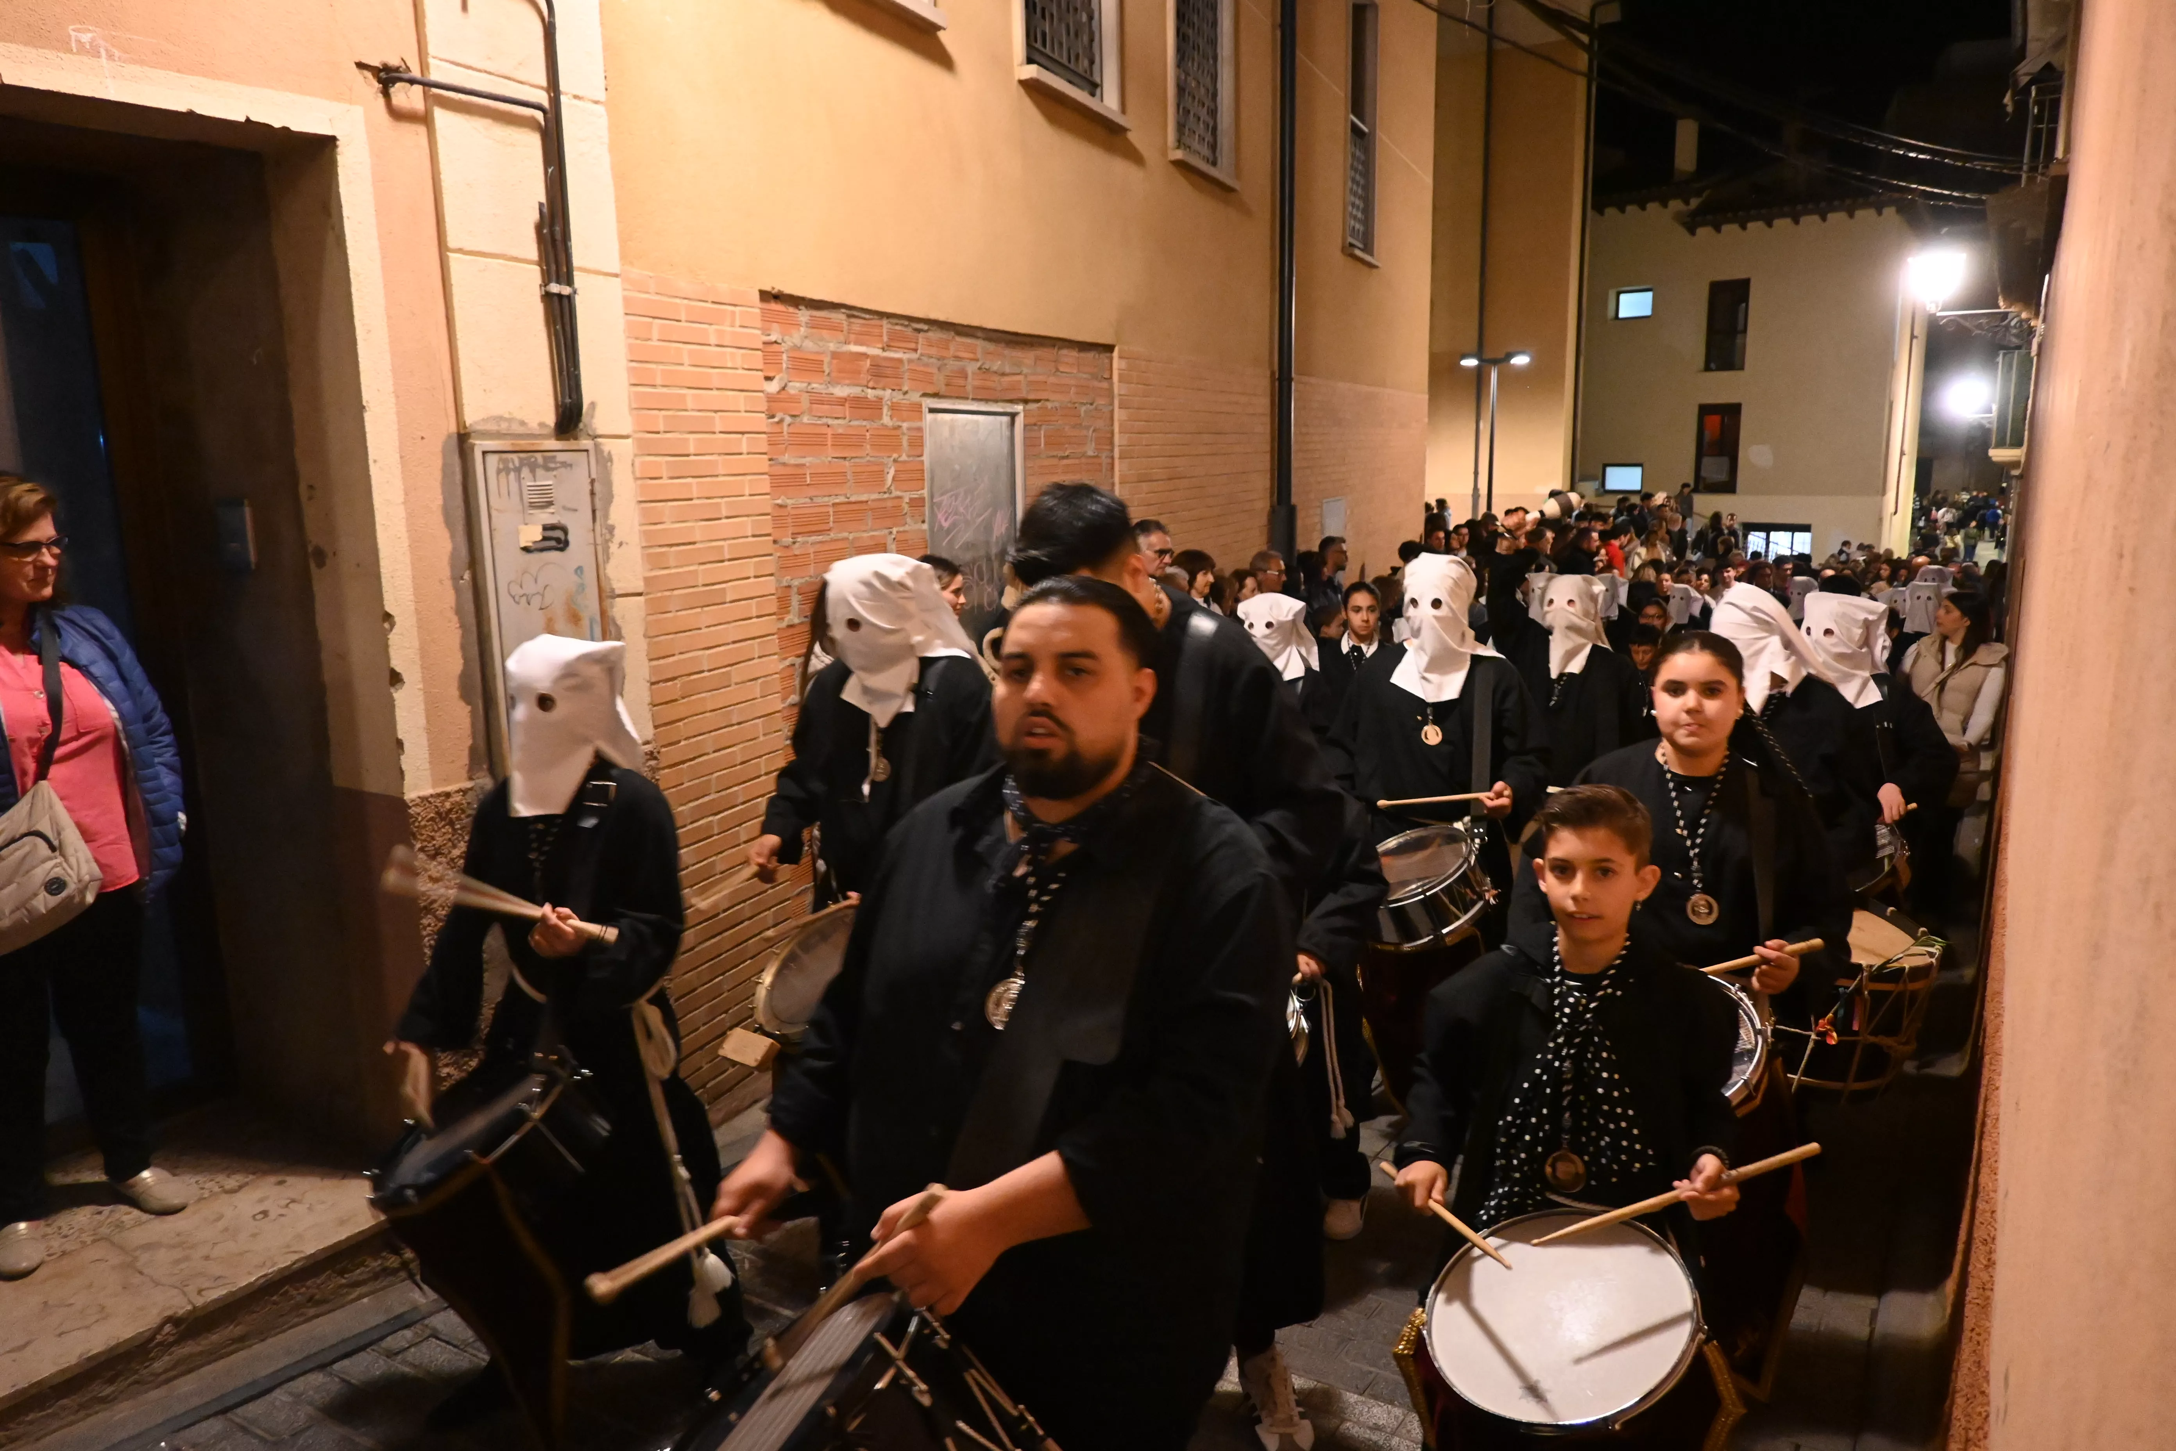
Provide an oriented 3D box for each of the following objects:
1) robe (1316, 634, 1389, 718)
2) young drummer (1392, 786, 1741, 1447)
[{"bbox_3d":[1.055,0.206,5.644,0.450,1.120,0.320,4,12,24],"label":"robe"},{"bbox_3d":[0.701,0.780,2.126,0.460,1.380,0.460,3,11,20],"label":"young drummer"}]

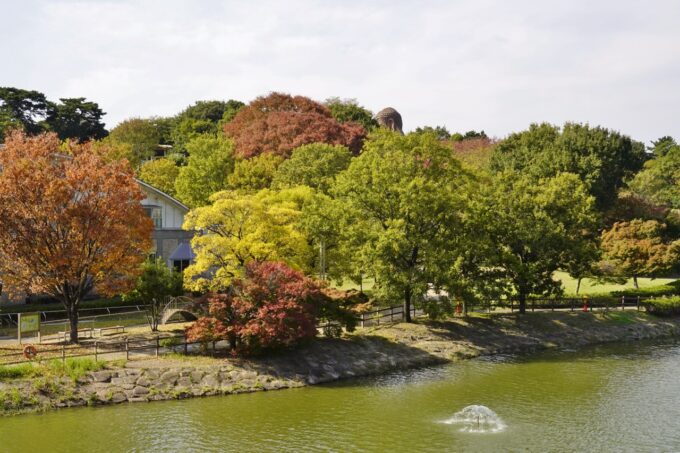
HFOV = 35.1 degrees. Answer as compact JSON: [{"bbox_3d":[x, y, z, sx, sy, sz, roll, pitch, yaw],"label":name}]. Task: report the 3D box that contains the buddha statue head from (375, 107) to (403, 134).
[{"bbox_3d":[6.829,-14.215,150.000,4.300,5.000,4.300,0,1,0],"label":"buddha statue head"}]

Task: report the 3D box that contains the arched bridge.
[{"bbox_3d":[-11.214,5.693,74.597,3.300,1.850,1.500,-1,1,-38],"label":"arched bridge"}]

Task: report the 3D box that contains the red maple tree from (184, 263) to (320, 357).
[{"bbox_3d":[-4.806,4.553,60.500,7.600,5.300,6.800,0,1,0],"label":"red maple tree"}]

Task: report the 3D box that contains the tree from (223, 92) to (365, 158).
[{"bbox_3d":[-4.968,-8.975,115.000,15.200,10.800,14.000,0,1,0],"label":"tree"}]

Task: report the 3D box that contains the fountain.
[{"bbox_3d":[5.830,8.297,47.000,2.800,0.950,2.500,0,1,0],"label":"fountain"}]

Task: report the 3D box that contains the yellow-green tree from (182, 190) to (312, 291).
[{"bbox_3d":[-5.844,2.211,68.000,8.200,9.000,7.700,0,1,0],"label":"yellow-green tree"}]

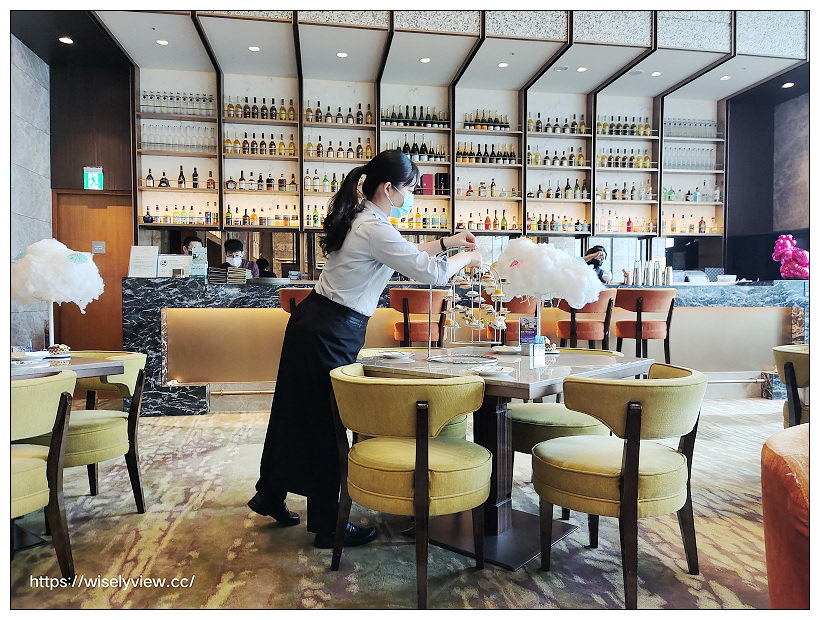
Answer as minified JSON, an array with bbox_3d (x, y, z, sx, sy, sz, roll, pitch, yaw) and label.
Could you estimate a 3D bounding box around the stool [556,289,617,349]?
[{"bbox_3d":[1.482,0.342,5.026,0.480,1.050,0.510,0,1,-8],"label":"stool"}]

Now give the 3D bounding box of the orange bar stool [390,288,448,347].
[{"bbox_3d":[0.081,0.347,4.823,0.480,1.050,0.510,0,1,-8],"label":"orange bar stool"}]

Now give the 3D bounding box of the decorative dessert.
[{"bbox_3d":[-1.566,0.181,2.658,0.095,0.050,0.080,0,1,0],"label":"decorative dessert"}]

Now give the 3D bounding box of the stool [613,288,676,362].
[{"bbox_3d":[1.997,0.341,5.101,0.480,1.050,0.510,0,1,-12],"label":"stool"}]

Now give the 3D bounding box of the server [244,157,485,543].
[{"bbox_3d":[-0.190,0.149,2.430,0.911,1.564,0.480,0,1,-7],"label":"server"}]

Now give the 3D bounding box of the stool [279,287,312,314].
[{"bbox_3d":[-0.797,0.350,4.695,0.480,1.050,0.510,0,1,-8],"label":"stool"}]

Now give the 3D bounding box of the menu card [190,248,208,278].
[{"bbox_3d":[-1.788,-0.398,5.026,0.150,0.264,0.040,0,-4,-3],"label":"menu card"}]

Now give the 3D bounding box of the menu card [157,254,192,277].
[{"bbox_3d":[-1.978,-0.369,5.001,0.290,0.200,0.030,0,-7,-18],"label":"menu card"}]

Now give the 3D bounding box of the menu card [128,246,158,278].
[{"bbox_3d":[-2.244,-0.402,4.997,0.235,0.270,0.030,0,-9,-10],"label":"menu card"}]

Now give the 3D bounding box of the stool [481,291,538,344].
[{"bbox_3d":[0.833,0.345,4.932,0.480,1.050,0.510,0,1,-8],"label":"stool"}]

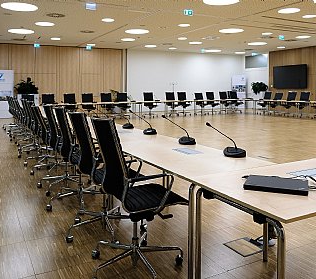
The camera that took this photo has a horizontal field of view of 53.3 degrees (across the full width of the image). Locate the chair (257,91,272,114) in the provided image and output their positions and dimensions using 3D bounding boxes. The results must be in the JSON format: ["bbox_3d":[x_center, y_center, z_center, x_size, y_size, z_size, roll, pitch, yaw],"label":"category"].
[{"bbox_3d":[5.415,-1.799,15.812,0.630,1.090,0.600,-5,11,-28],"label":"chair"}]

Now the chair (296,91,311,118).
[{"bbox_3d":[6.513,-1.588,14.250,0.660,1.100,0.620,-4,9,-29],"label":"chair"}]

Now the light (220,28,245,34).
[{"bbox_3d":[2.596,-3.800,11.050,0.900,0.060,0.900,0,8,0],"label":"light"}]

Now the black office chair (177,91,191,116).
[{"bbox_3d":[1.214,-1.665,14.800,0.620,1.100,0.660,-5,9,-30],"label":"black office chair"}]

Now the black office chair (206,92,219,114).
[{"bbox_3d":[2.678,-1.764,15.400,0.620,1.100,0.660,-5,9,-30],"label":"black office chair"}]

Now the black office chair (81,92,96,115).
[{"bbox_3d":[-2.902,-1.375,13.100,0.620,1.100,0.660,-5,9,-30],"label":"black office chair"}]

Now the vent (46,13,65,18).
[{"bbox_3d":[-2.859,-3.463,8.800,0.510,0.060,0.510,0,9,0],"label":"vent"}]

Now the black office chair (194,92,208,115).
[{"bbox_3d":[2.157,-1.740,15.453,0.600,1.090,0.630,-4,10,-25],"label":"black office chair"}]

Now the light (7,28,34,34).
[{"bbox_3d":[-4.834,-3.817,11.150,0.900,0.060,0.900,-5,9,-30],"label":"light"}]

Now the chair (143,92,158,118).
[{"bbox_3d":[-0.331,-1.574,14.250,0.620,1.100,0.660,-5,9,-30],"label":"chair"}]

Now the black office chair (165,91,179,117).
[{"bbox_3d":[0.706,-1.620,14.727,0.600,1.090,0.630,-4,10,-25],"label":"black office chair"}]

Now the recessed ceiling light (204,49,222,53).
[{"bbox_3d":[3.077,-4.923,17.600,0.900,0.060,0.900,0,9,0],"label":"recessed ceiling light"}]

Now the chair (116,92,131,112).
[{"bbox_3d":[-1.472,-1.440,13.638,0.600,1.090,0.630,-4,10,-25],"label":"chair"}]

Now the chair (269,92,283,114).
[{"bbox_3d":[5.713,-1.718,15.322,0.630,1.090,0.600,-5,11,-28],"label":"chair"}]

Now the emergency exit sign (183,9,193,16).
[{"bbox_3d":[0.756,-3.094,7.700,0.260,0.150,0.040,-5,9,-30],"label":"emergency exit sign"}]

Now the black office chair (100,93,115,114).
[{"bbox_3d":[-2.118,-1.386,13.315,0.600,1.090,0.630,-4,10,-25],"label":"black office chair"}]

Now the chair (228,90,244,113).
[{"bbox_3d":[4.017,-1.881,16.100,0.620,1.100,0.660,-5,9,-30],"label":"chair"}]

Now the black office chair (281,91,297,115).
[{"bbox_3d":[6.108,-1.611,14.675,0.630,1.090,0.600,-5,11,-28],"label":"black office chair"}]

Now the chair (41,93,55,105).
[{"bbox_3d":[-4.258,-1.210,12.245,0.600,1.090,0.630,-4,10,-25],"label":"chair"}]

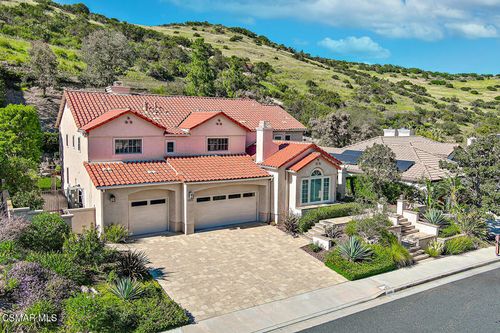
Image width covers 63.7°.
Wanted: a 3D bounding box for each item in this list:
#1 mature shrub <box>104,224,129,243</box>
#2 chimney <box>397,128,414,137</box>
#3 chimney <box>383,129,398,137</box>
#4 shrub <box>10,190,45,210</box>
[{"bbox_3d":[-8.031,4.057,24.093,1.313,0.990,1.161,-3,7,-32],"label":"mature shrub"},{"bbox_3d":[20.084,-4.159,52.000,0.950,1.200,1.600,-4,8,-35],"label":"chimney"},{"bbox_3d":[18.422,-4.207,52.600,0.950,1.200,1.600,-4,8,-35],"label":"chimney"},{"bbox_3d":[-15.295,2.511,27.700,2.100,1.700,1.900,-3,7,-32],"label":"shrub"}]

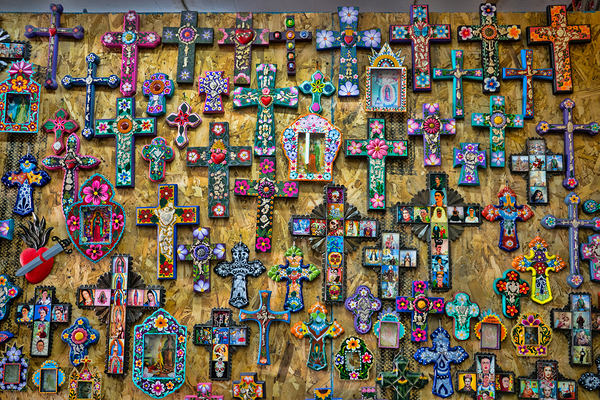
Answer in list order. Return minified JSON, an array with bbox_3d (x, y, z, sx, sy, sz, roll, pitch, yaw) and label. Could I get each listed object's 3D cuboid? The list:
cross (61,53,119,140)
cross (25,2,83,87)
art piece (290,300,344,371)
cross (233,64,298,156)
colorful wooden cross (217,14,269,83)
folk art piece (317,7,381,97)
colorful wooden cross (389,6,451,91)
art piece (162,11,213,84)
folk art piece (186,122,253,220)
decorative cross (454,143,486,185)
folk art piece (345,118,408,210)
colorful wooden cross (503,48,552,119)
[{"bbox_3d":[-0.703,-0.348,1.901,0.195,0.290,0.028,0,-6,3],"label":"cross"},{"bbox_3d":[-0.838,-0.520,1.928,0.202,0.301,0.030,1,-6,4],"label":"cross"},{"bbox_3d":[0.058,0.437,1.820,0.171,0.214,0.028,1,-6,0],"label":"art piece"},{"bbox_3d":[-0.111,-0.294,1.862,0.212,0.309,0.022,0,-6,3],"label":"cross"},{"bbox_3d":[-0.188,-0.506,1.916,0.171,0.247,0.035,1,-6,0],"label":"colorful wooden cross"},{"bbox_3d":[0.161,-0.487,1.867,0.210,0.301,0.023,0,-6,3],"label":"folk art piece"},{"bbox_3d":[0.396,-0.497,1.853,0.196,0.288,0.025,-1,-6,3],"label":"colorful wooden cross"},{"bbox_3d":[-0.376,-0.513,1.918,0.167,0.242,0.032,2,-6,0],"label":"art piece"},{"bbox_3d":[-0.263,-0.096,1.873,0.211,0.313,0.035,0,-6,0],"label":"folk art piece"},{"bbox_3d":[0.542,-0.114,1.803,0.101,0.133,0.022,2,-6,4],"label":"decorative cross"},{"bbox_3d":[0.252,-0.114,1.875,0.204,0.303,0.035,1,-6,0],"label":"folk art piece"},{"bbox_3d":[0.733,-0.372,1.817,0.154,0.224,0.027,1,-6,4],"label":"colorful wooden cross"}]

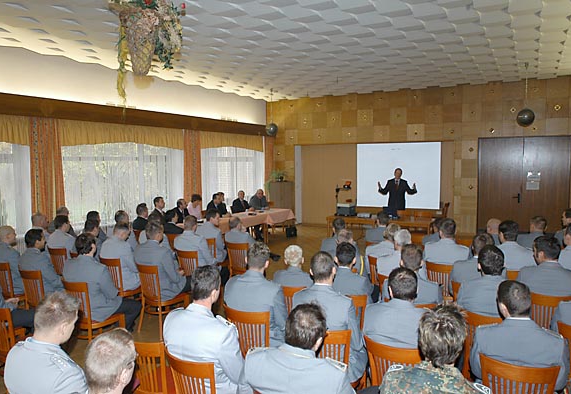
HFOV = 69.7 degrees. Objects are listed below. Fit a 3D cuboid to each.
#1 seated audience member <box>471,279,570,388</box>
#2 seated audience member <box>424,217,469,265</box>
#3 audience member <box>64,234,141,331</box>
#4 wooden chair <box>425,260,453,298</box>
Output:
[{"bbox_3d":[1.385,1.103,2.577,0.540,1.290,0.820,1,5,22],"label":"seated audience member"},{"bbox_3d":[1.905,0.907,4.899,0.530,1.320,0.740,2,5,20],"label":"seated audience member"},{"bbox_3d":[-1.830,0.996,4.271,0.520,1.290,0.820,3,6,40],"label":"audience member"},{"bbox_3d":[1.871,1.142,4.794,0.450,0.870,0.500,2,5,22],"label":"wooden chair"}]

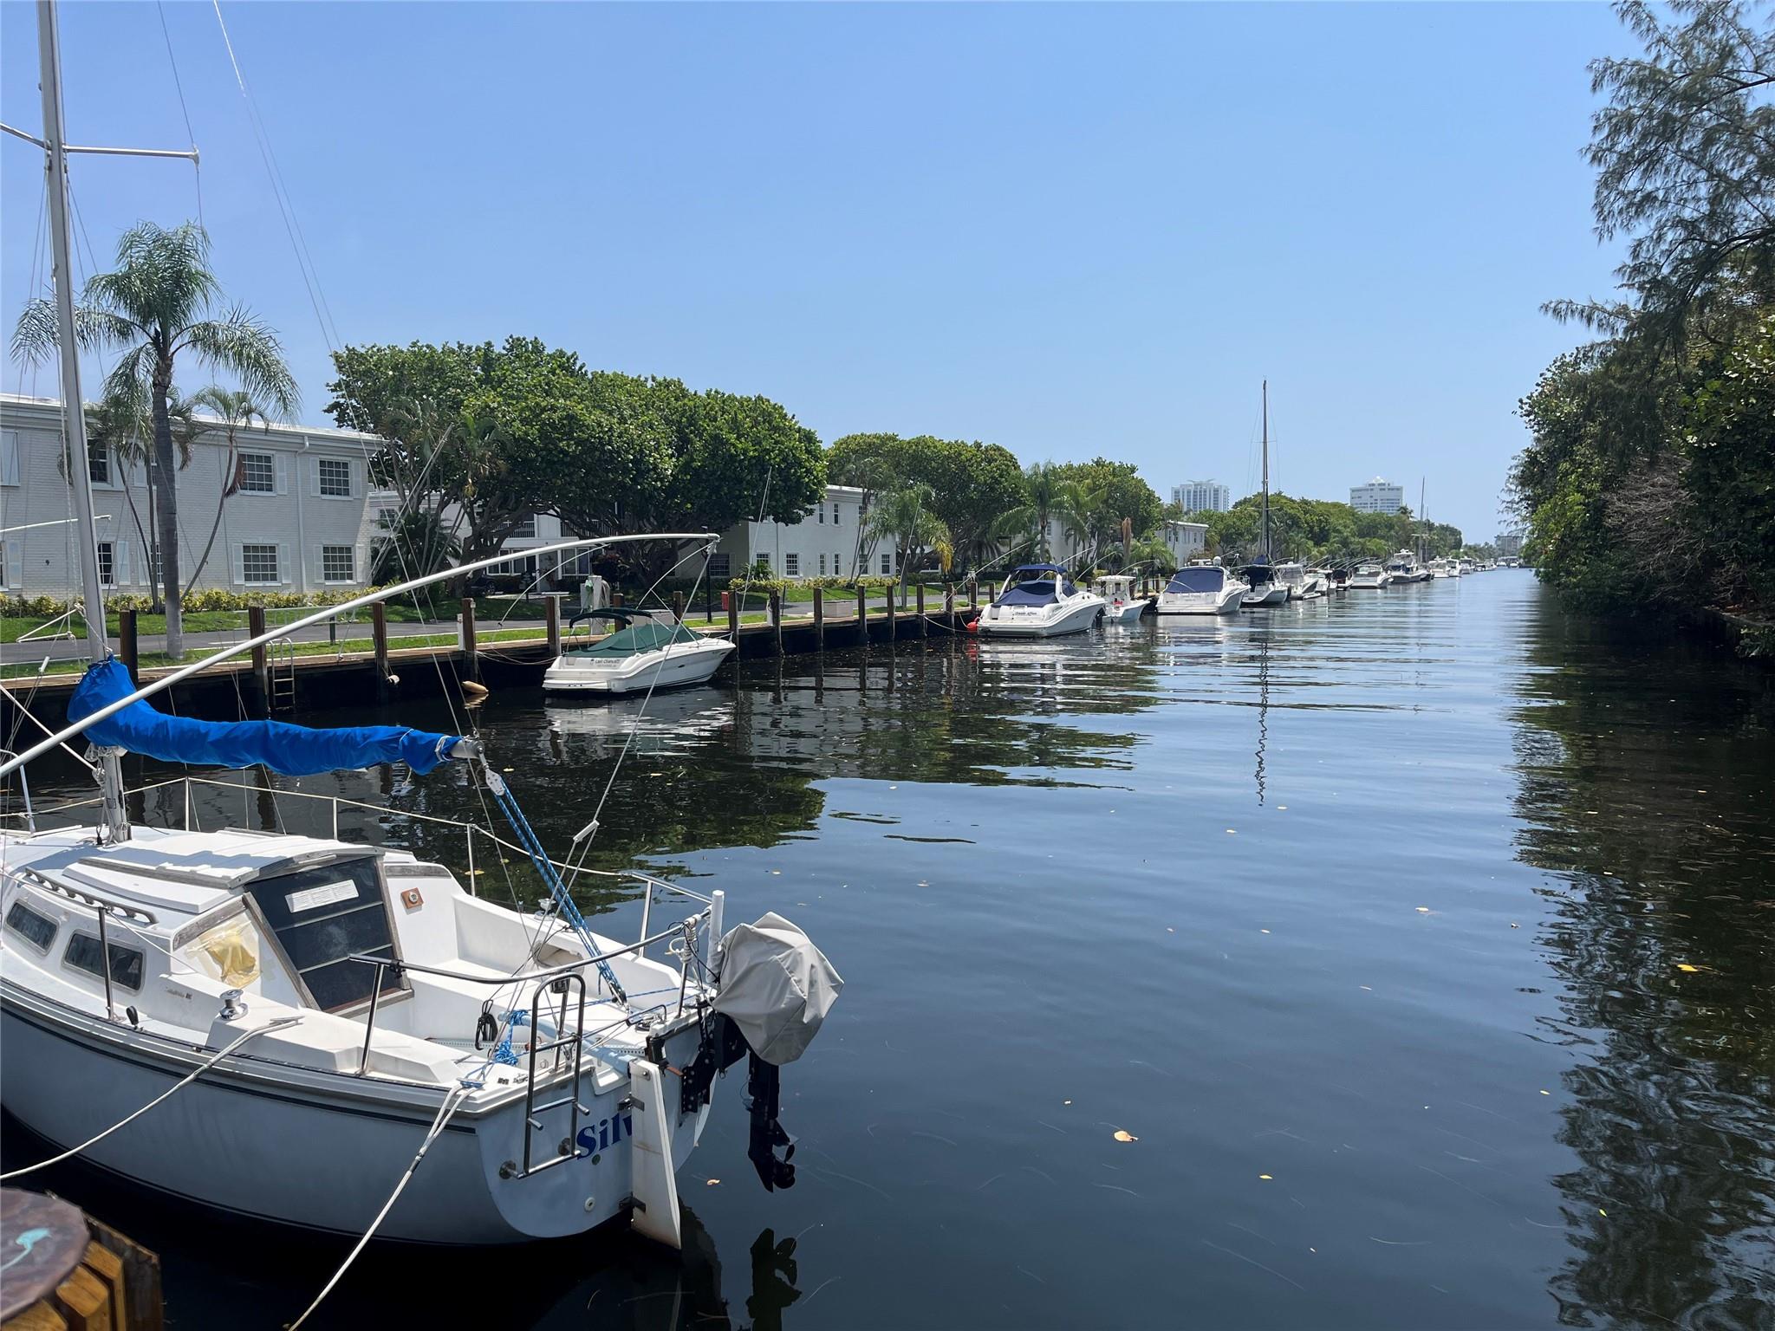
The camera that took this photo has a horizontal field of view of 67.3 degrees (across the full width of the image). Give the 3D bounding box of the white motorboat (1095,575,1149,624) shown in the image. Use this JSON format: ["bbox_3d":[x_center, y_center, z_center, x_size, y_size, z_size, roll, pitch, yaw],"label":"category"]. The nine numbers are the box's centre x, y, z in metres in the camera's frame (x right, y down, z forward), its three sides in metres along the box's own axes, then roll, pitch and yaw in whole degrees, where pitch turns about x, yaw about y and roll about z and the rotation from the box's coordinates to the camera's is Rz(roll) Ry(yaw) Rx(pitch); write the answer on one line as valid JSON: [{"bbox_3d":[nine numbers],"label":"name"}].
[{"bbox_3d":[13.197,-3.810,73.513,2.500,2.600,7.700,3,5,30],"label":"white motorboat"}]

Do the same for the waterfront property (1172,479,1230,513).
[{"bbox_3d":[279.510,-127.612,1193.723,48.000,77.000,26.000,1,5,17],"label":"waterfront property"}]

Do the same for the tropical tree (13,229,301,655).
[{"bbox_3d":[-16.254,-5.100,29.997,5.900,9.800,5.800,0,4,0],"label":"tropical tree"}]

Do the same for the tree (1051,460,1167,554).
[{"bbox_3d":[18.864,-12.499,113.375,9.600,10.500,9.400,0,4,0],"label":"tree"}]

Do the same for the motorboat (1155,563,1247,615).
[{"bbox_3d":[21.497,-5.312,87.144,3.800,3.500,12.300,2,5,29],"label":"motorboat"}]

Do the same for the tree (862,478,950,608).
[{"bbox_3d":[0.863,-5.549,61.255,3.950,5.850,3.900,0,4,0],"label":"tree"}]

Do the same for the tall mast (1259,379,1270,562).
[{"bbox_3d":[28.628,-14.630,100.673,0.220,14.100,0.220,1,5,16],"label":"tall mast"}]

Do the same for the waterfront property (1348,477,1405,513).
[{"bbox_3d":[419.316,-123.271,1143.910,45.000,76.000,27.000,1,5,16],"label":"waterfront property"}]

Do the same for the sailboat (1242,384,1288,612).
[{"bbox_3d":[28.801,-13.176,101.327,3.500,17.000,11.500,2,5,29],"label":"sailboat"}]

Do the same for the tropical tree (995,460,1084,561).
[{"bbox_3d":[8.834,-7.861,76.622,5.300,7.900,5.200,0,4,0],"label":"tropical tree"}]

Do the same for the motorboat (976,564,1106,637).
[{"bbox_3d":[7.871,-3.234,61.810,3.250,3.250,10.300,2,5,29],"label":"motorboat"}]

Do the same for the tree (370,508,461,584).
[{"bbox_3d":[-15.957,-3.726,45.348,3.000,3.300,3.000,0,4,0],"label":"tree"}]

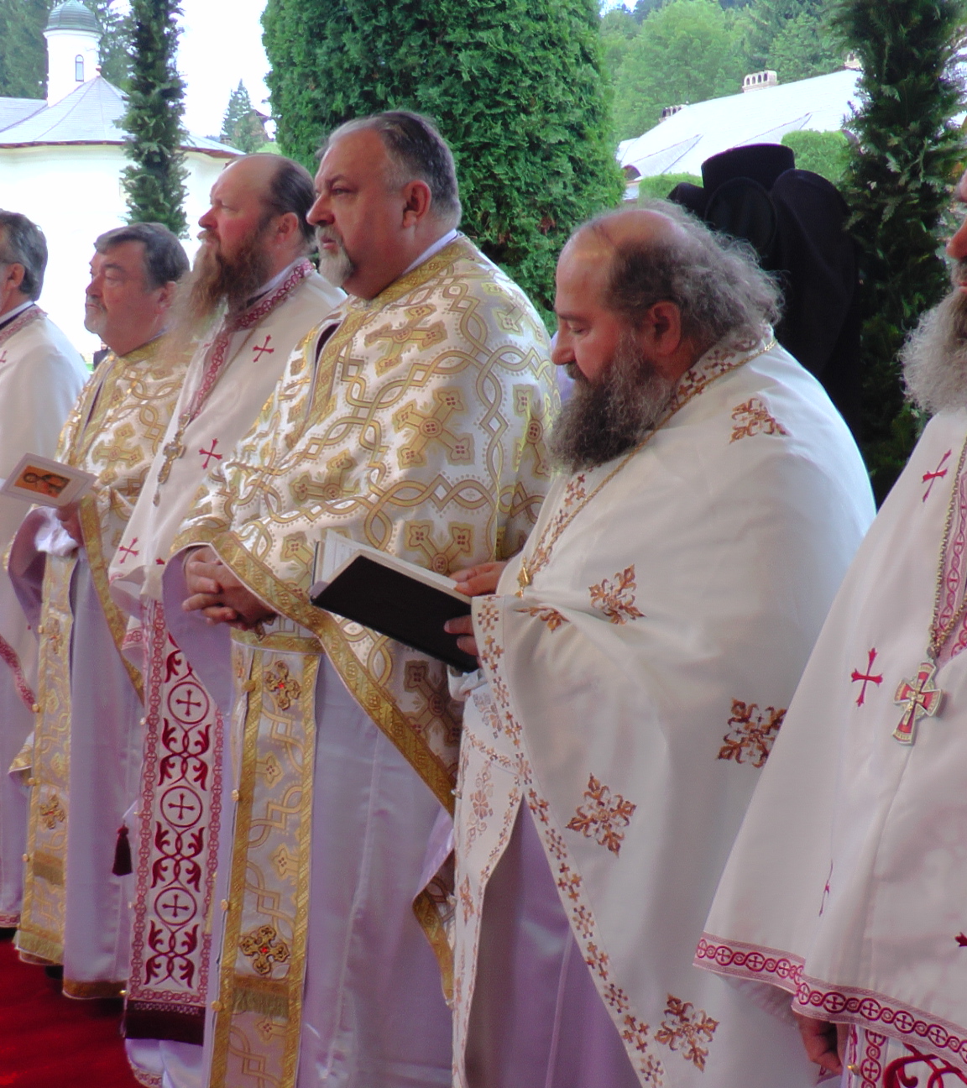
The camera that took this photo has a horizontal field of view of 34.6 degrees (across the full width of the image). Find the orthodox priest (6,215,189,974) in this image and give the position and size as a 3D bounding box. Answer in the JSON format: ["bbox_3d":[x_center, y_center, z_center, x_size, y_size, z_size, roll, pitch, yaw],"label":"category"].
[{"bbox_3d":[-0.822,0.144,3.466,0.570,1.700,0.470,8,12,41],"label":"orthodox priest"}]

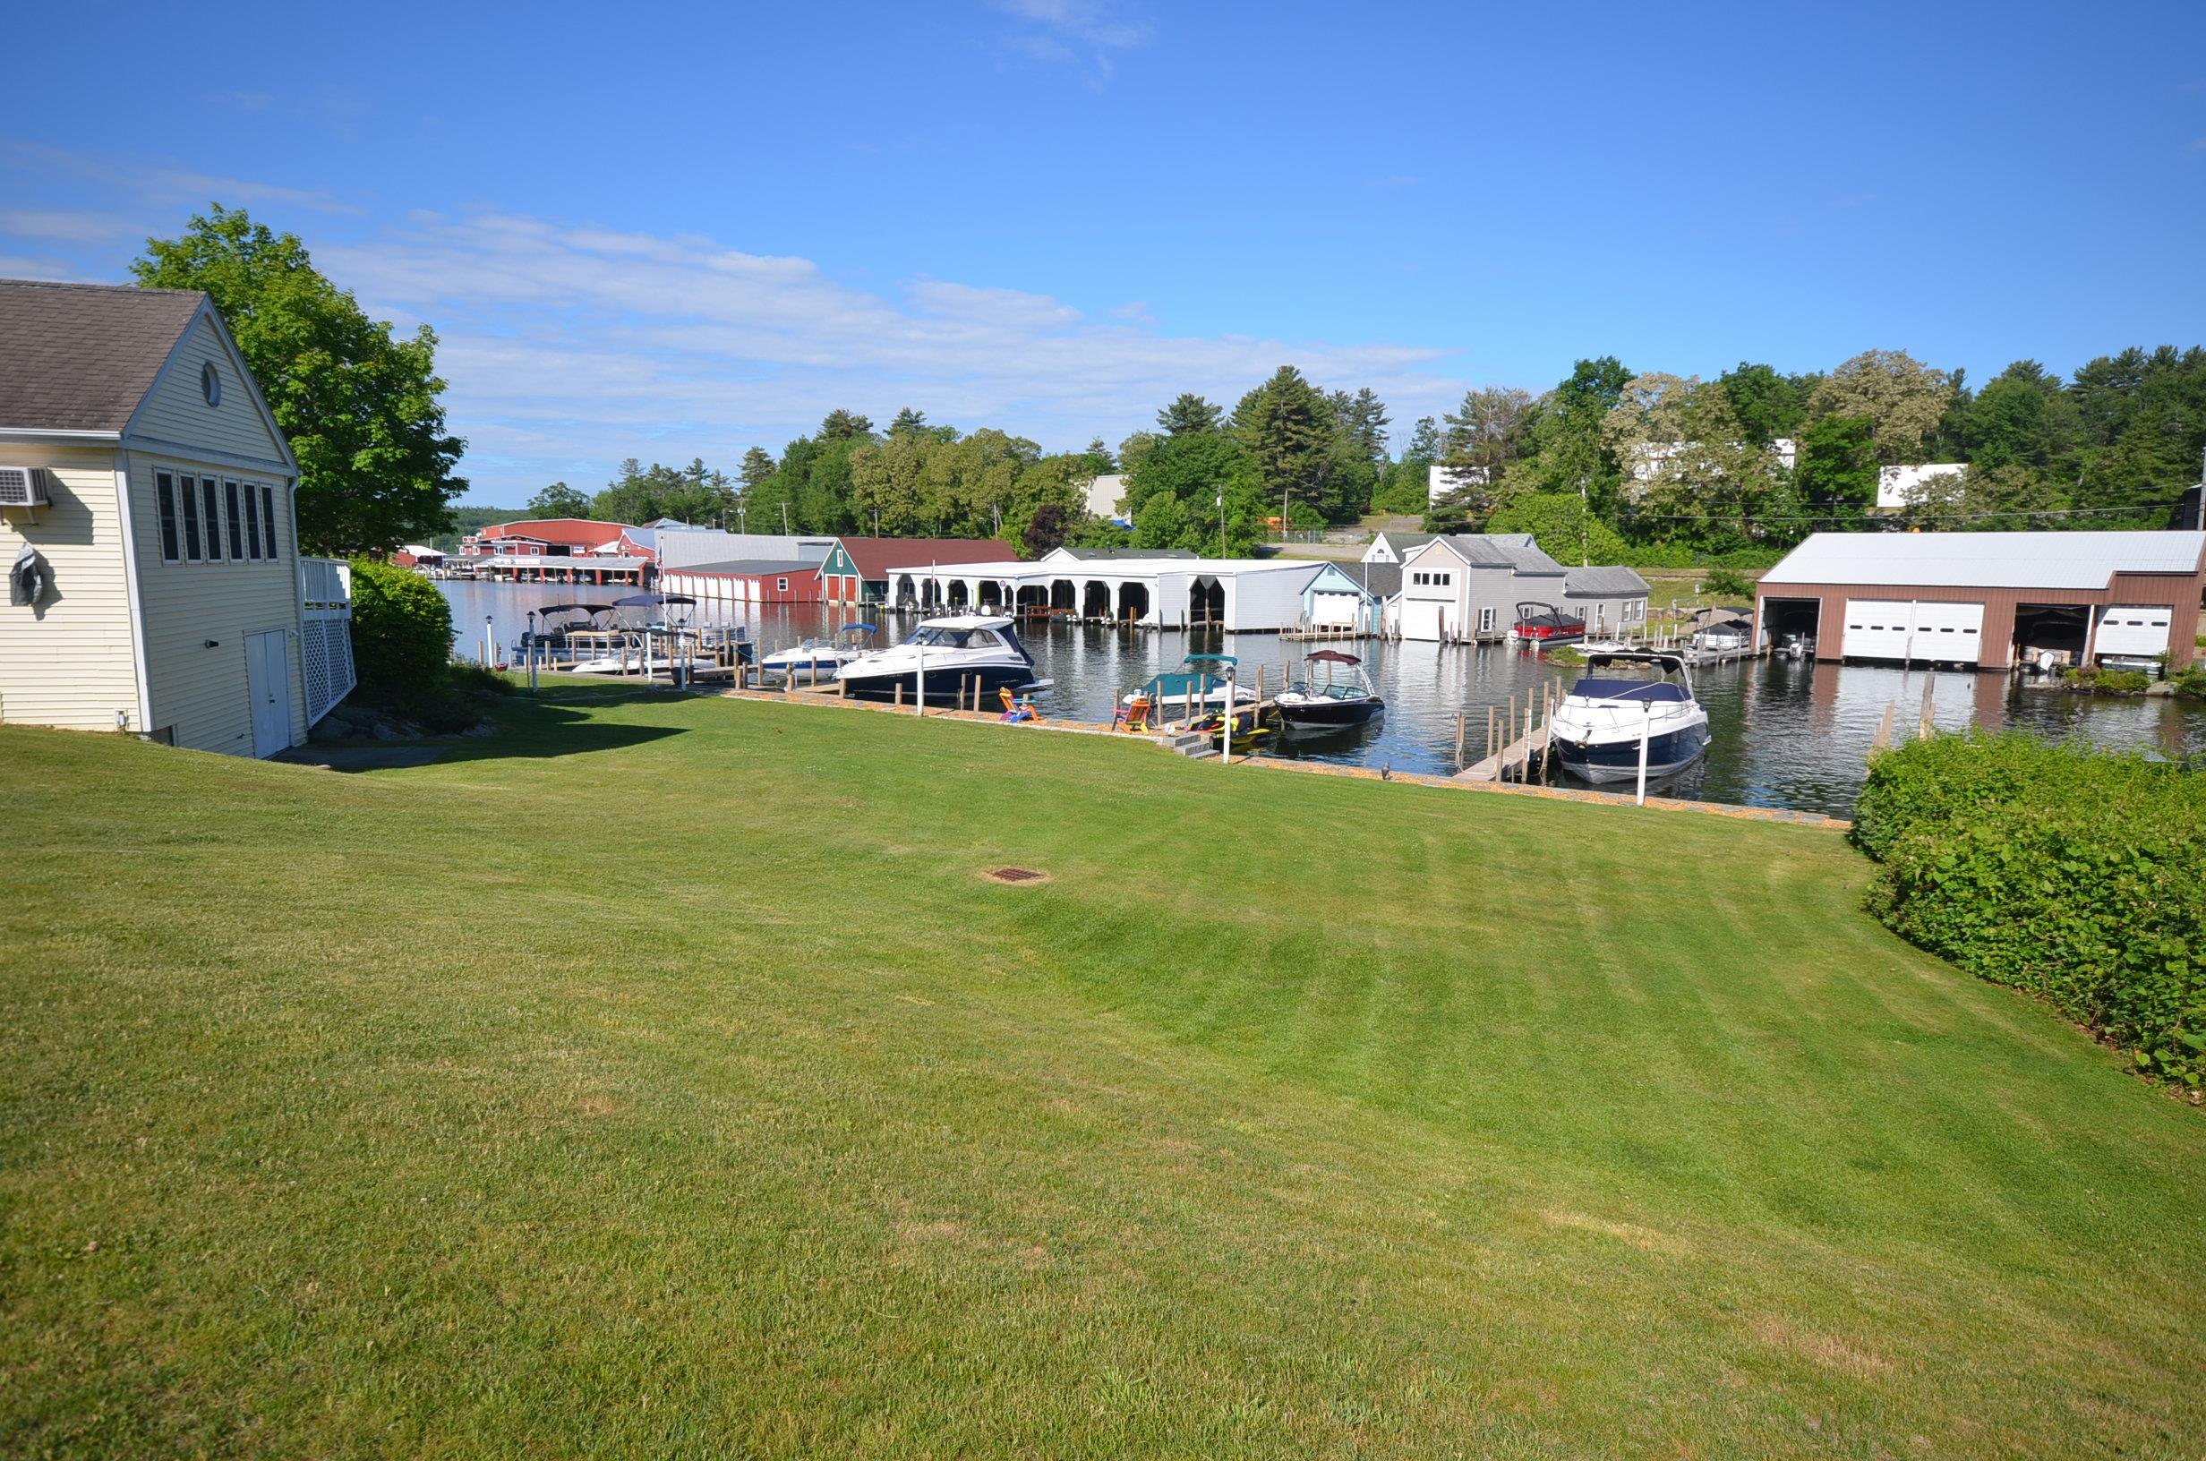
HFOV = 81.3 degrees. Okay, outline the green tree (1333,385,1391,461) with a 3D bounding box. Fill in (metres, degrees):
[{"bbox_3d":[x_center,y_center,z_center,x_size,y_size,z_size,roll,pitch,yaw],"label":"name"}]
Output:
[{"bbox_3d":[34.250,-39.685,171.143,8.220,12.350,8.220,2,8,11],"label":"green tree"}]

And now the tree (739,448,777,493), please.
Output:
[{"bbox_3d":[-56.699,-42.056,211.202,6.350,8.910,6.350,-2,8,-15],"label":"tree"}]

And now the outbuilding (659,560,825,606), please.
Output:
[{"bbox_3d":[-43.506,-18.944,160.762,12.500,4.500,40.500,-4,9,-33],"label":"outbuilding"}]

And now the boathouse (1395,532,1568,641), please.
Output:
[{"bbox_3d":[26.100,-9.821,87.947,10.670,6.670,6.150,-5,10,-36],"label":"boathouse"}]

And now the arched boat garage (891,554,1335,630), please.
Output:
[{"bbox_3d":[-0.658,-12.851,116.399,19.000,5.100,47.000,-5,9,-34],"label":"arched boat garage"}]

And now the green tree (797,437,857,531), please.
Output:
[{"bbox_3d":[-46.573,-39.479,216.725,10.800,19.180,10.800,-1,8,-12],"label":"green tree"}]

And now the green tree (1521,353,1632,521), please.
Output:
[{"bbox_3d":[47.250,-28.580,129.152,10.000,17.000,10.000,3,8,19],"label":"green tree"}]

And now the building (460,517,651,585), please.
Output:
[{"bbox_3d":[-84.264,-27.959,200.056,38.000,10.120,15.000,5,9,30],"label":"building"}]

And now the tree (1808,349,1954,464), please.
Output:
[{"bbox_3d":[80.004,-30.515,133.118,12.600,16.500,12.600,5,9,30],"label":"tree"}]

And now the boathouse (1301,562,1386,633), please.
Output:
[{"bbox_3d":[20.064,-9.633,92.333,9.300,5.010,7.280,-5,10,-36],"label":"boathouse"}]

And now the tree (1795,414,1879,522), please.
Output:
[{"bbox_3d":[65.139,-23.255,114.657,6.800,9.700,6.800,5,9,29],"label":"tree"}]

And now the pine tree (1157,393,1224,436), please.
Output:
[{"bbox_3d":[12.439,-37.252,180.687,10.500,19.750,10.500,1,8,4],"label":"pine tree"}]

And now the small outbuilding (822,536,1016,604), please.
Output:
[{"bbox_3d":[-19.369,-17.099,137.366,19.520,6.810,9.540,-5,10,-36],"label":"small outbuilding"}]

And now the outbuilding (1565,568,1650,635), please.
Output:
[{"bbox_3d":[33.300,-9.125,89.616,11.200,4.750,4.900,-6,10,-40],"label":"outbuilding"}]

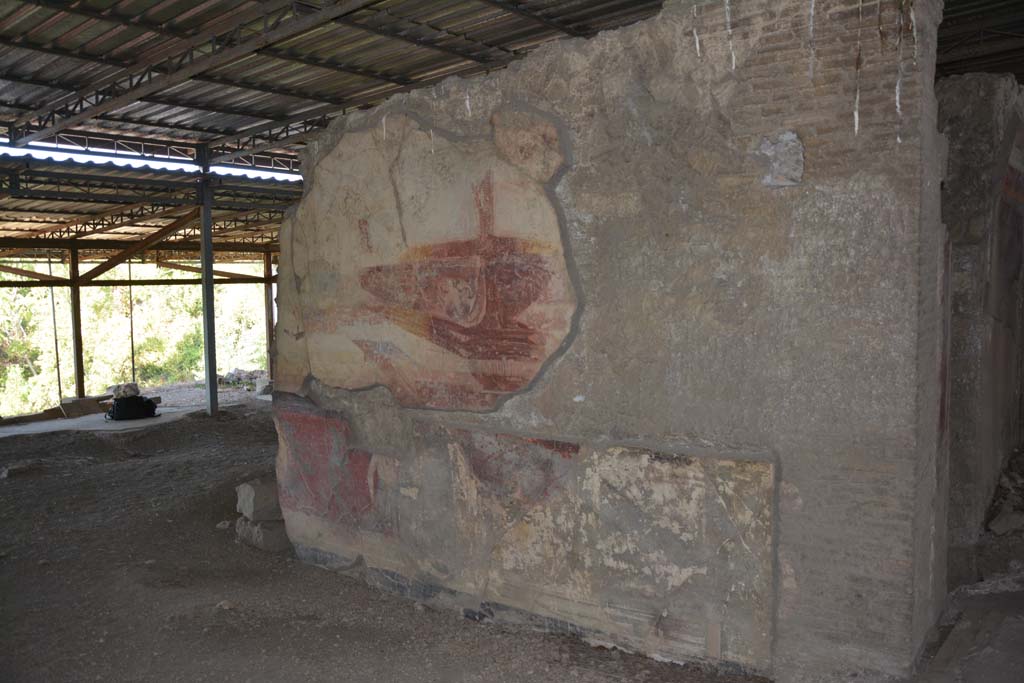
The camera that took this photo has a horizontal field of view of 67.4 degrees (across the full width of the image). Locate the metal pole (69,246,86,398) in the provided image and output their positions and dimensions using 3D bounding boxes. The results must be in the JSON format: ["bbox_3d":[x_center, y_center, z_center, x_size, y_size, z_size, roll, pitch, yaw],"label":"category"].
[{"bbox_3d":[-6.480,-0.245,11.431,0.090,2.265,0.090,3,6,45],"label":"metal pole"}]

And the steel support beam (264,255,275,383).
[{"bbox_3d":[-4.307,-0.429,13.653,0.090,2.276,0.090,3,6,45],"label":"steel support beam"}]

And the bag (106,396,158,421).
[{"bbox_3d":[-4.899,0.858,9.912,0.540,0.265,0.280,-3,5,-26],"label":"bag"}]

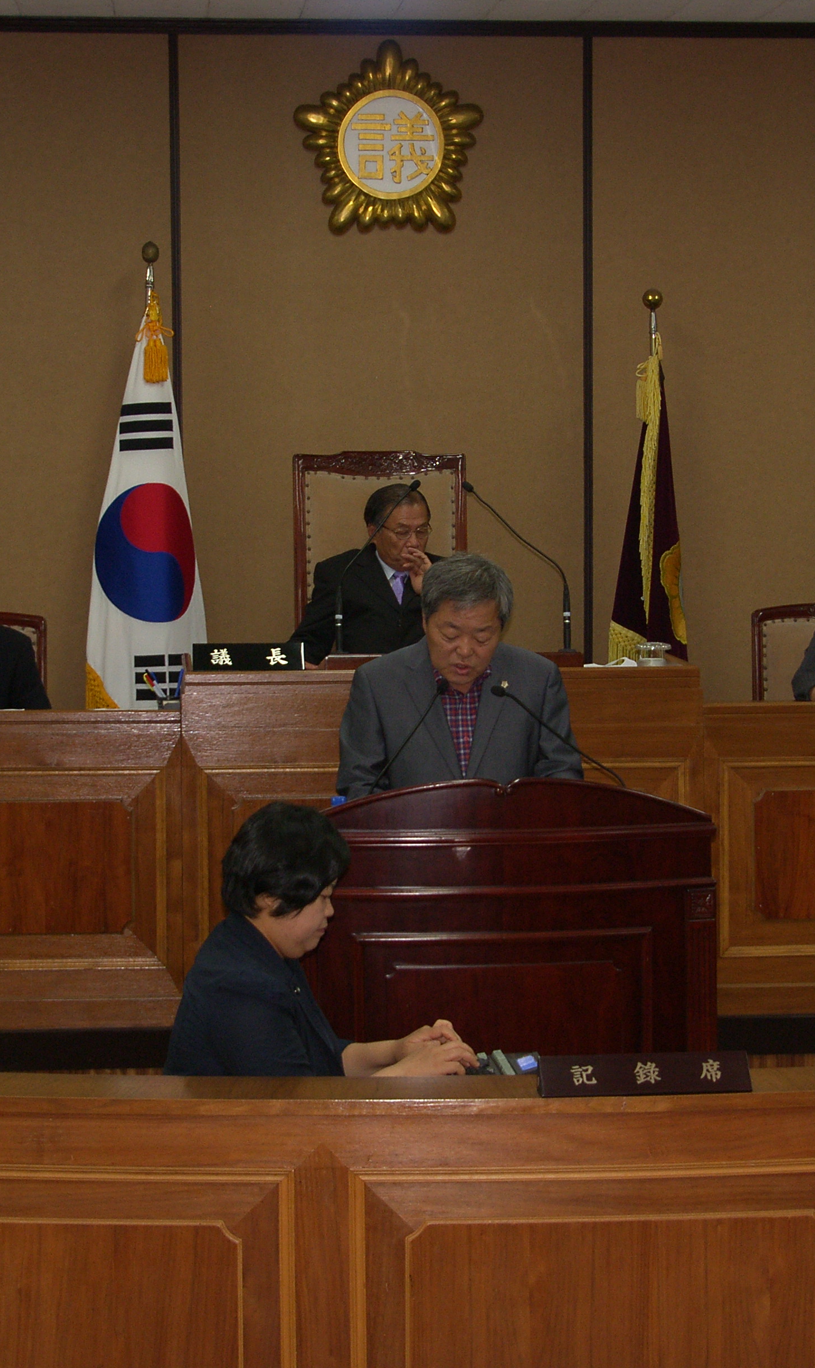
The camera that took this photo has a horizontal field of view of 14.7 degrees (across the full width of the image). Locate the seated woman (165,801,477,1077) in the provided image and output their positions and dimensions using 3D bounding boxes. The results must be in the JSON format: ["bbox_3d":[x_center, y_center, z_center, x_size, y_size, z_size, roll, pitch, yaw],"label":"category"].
[{"bbox_3d":[-0.117,0.807,5.031,0.600,1.225,0.460,0,5,9],"label":"seated woman"}]

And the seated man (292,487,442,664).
[{"bbox_3d":[-0.051,0.102,8.335,0.540,1.260,0.750,-1,5,-5],"label":"seated man"}]

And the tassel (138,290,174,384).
[{"bbox_3d":[-0.708,-0.971,8.900,0.105,0.265,0.070,-1,5,-5],"label":"tassel"}]

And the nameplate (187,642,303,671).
[{"bbox_3d":[-0.391,-0.065,7.739,0.285,0.071,0.070,-1,5,-5],"label":"nameplate"}]

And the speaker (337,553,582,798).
[{"bbox_3d":[0.109,0.524,6.262,0.520,1.590,0.420,-1,5,-5],"label":"speaker"}]

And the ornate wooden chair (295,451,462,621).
[{"bbox_3d":[-0.071,0.049,8.531,0.620,1.335,0.660,-1,5,-5],"label":"ornate wooden chair"}]

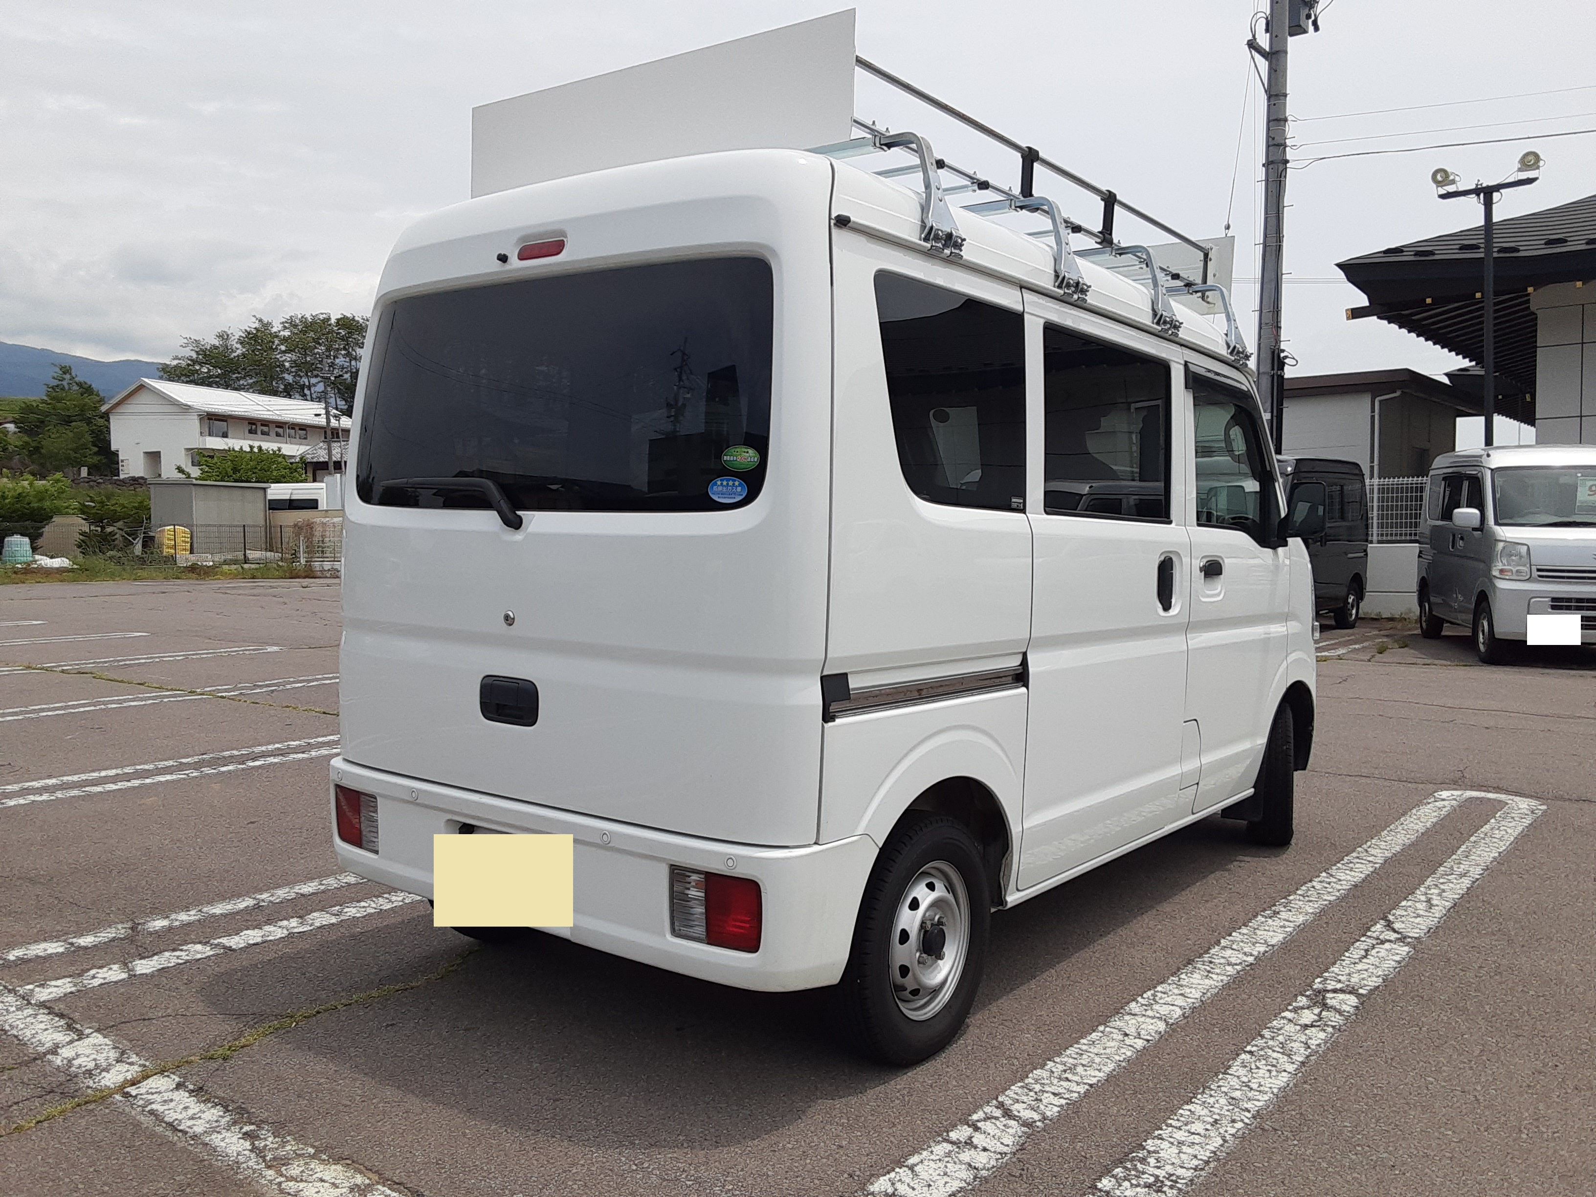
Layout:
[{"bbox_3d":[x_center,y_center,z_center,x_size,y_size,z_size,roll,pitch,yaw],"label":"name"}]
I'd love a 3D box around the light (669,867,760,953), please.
[{"bbox_3d":[-0.137,0.564,2.266,0.195,0.135,0.060,3,3,30],"label":"light"}]

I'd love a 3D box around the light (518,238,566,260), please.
[{"bbox_3d":[-0.525,-0.722,2.576,0.145,0.032,0.030,3,-2,37],"label":"light"}]

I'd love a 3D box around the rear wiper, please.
[{"bbox_3d":[-0.758,-0.211,2.722,0.460,0.115,0.060,3,4,37],"label":"rear wiper"}]

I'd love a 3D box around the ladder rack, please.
[{"bbox_3d":[0.336,-0.978,3.690,1.420,0.440,2.150,3,4,37],"label":"ladder rack"}]

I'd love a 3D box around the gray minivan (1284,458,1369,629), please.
[{"bbox_3d":[4.860,-0.615,13.270,1.475,1.895,3.395,3,3,39],"label":"gray minivan"}]

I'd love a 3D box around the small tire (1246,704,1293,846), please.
[{"bbox_3d":[1.702,0.626,4.533,0.150,0.537,0.537,2,3,20],"label":"small tire"}]

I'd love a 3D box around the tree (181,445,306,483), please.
[{"bbox_3d":[-19.600,-3.750,44.000,4.400,3.000,4.000,1,2,0],"label":"tree"}]

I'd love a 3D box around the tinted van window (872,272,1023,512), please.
[{"bbox_3d":[0.331,-0.421,2.609,0.060,0.470,0.620,-2,0,37],"label":"tinted van window"}]

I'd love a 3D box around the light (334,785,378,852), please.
[{"bbox_3d":[-1.022,0.512,2.937,0.195,0.135,0.060,4,4,44],"label":"light"}]

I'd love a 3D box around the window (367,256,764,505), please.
[{"bbox_3d":[-0.534,-0.424,2.587,1.220,0.490,0.090,3,-2,37],"label":"window"}]

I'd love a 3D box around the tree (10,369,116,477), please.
[{"bbox_3d":[-42.548,-10.300,72.000,6.000,6.600,6.000,1,2,0],"label":"tree"}]

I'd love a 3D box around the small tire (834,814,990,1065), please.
[{"bbox_3d":[0.224,0.698,2.606,0.150,0.537,0.537,3,4,37],"label":"small tire"}]

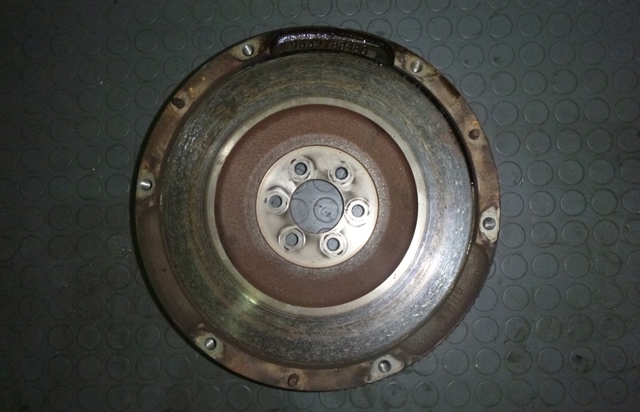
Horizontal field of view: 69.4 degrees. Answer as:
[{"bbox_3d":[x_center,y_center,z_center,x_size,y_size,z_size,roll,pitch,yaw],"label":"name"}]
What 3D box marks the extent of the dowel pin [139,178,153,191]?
[{"bbox_3d":[-0.127,-0.015,0.341,0.009,0.010,0.009,0,86,2],"label":"dowel pin"}]

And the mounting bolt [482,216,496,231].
[{"bbox_3d":[0.120,0.013,0.330,0.009,0.010,0.009,0,86,2],"label":"mounting bolt"}]

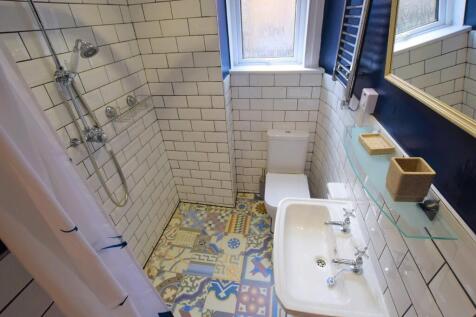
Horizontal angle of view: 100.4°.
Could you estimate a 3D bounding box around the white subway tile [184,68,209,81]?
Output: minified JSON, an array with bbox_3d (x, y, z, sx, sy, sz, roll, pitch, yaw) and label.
[{"bbox_3d":[-0.319,-0.632,1.502,0.200,0.100,0.010,2,34,7],"label":"white subway tile"}]

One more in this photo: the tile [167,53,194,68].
[{"bbox_3d":[-0.439,-0.749,1.523,0.200,0.100,0.010,3,34,10],"label":"tile"}]

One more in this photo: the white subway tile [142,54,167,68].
[{"bbox_3d":[-0.615,-0.724,1.480,0.200,0.100,0.010,2,34,7],"label":"white subway tile"}]

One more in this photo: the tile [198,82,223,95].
[{"bbox_3d":[-0.212,-0.543,1.549,0.200,0.100,0.010,2,34,7],"label":"tile"}]

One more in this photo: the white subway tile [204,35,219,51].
[{"bbox_3d":[-0.186,-0.829,1.429,0.103,0.100,0.010,3,34,10],"label":"white subway tile"}]

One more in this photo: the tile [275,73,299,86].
[{"bbox_3d":[0.404,-0.641,1.619,0.200,0.100,0.010,3,34,10],"label":"tile"}]

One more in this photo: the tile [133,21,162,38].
[{"bbox_3d":[-0.648,-0.924,1.431,0.200,0.100,0.010,3,34,10],"label":"tile"}]

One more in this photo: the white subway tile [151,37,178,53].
[{"bbox_3d":[-0.520,-0.803,1.411,0.200,0.100,0.010,2,34,7],"label":"white subway tile"}]

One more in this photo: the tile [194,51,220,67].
[{"bbox_3d":[-0.232,-0.745,1.497,0.200,0.100,0.010,3,34,10],"label":"tile"}]

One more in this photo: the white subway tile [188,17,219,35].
[{"bbox_3d":[-0.229,-0.877,1.319,0.200,0.100,0.010,2,34,7],"label":"white subway tile"}]

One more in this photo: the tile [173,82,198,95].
[{"bbox_3d":[-0.423,-0.560,1.601,0.200,0.100,0.010,3,34,10],"label":"tile"}]

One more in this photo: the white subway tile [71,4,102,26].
[{"bbox_3d":[-0.860,-0.813,1.131,0.010,0.100,0.200,3,34,10],"label":"white subway tile"}]

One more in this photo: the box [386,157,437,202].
[{"bbox_3d":[0.521,0.068,0.611,0.083,0.098,0.078,2,34,7],"label":"box"}]

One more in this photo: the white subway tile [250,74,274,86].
[{"bbox_3d":[0.197,-0.632,1.603,0.200,0.100,0.010,2,34,7],"label":"white subway tile"}]

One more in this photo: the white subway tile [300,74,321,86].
[{"bbox_3d":[0.577,-0.614,1.562,0.175,0.100,0.010,2,34,7],"label":"white subway tile"}]

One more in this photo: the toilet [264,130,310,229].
[{"bbox_3d":[0.445,0.260,1.817,0.380,0.810,0.630,2,34,7],"label":"toilet"}]

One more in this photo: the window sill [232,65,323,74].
[{"bbox_3d":[0.308,-0.717,1.617,0.745,0.030,0.125,3,34,10],"label":"window sill"}]

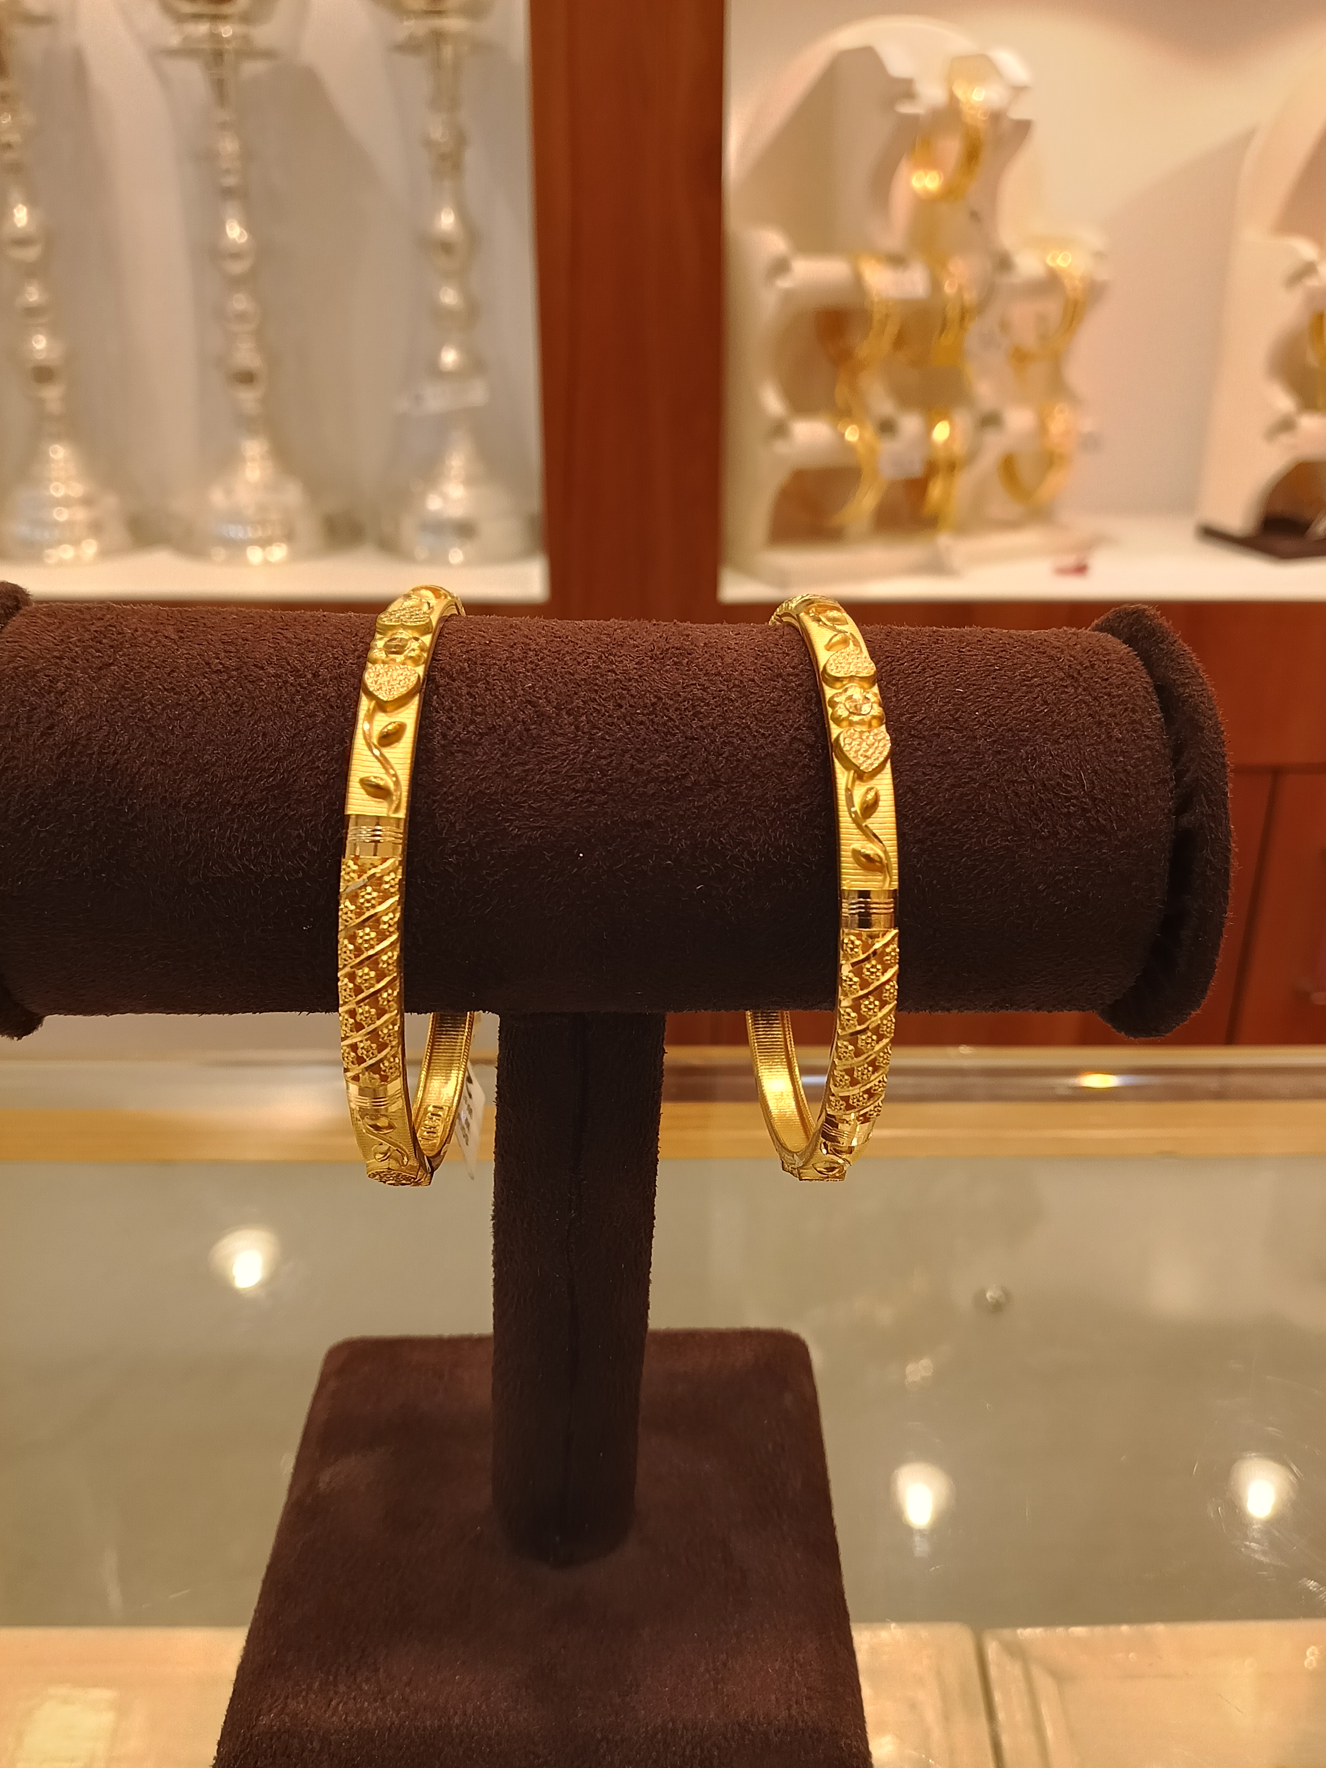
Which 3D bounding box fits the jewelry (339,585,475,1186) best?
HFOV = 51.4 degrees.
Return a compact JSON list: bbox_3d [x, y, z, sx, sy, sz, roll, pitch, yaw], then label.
[{"bbox_3d":[-0.027,0.000,0.157,0.006,0.066,0.066,2,19,-1],"label":"jewelry"}]

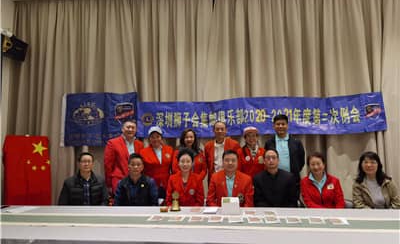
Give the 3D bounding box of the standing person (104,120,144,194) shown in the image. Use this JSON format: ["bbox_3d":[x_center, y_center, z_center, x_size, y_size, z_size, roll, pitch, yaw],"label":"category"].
[{"bbox_3d":[-0.987,0.811,4.049,0.550,1.690,0.340,1,-3,-27],"label":"standing person"}]

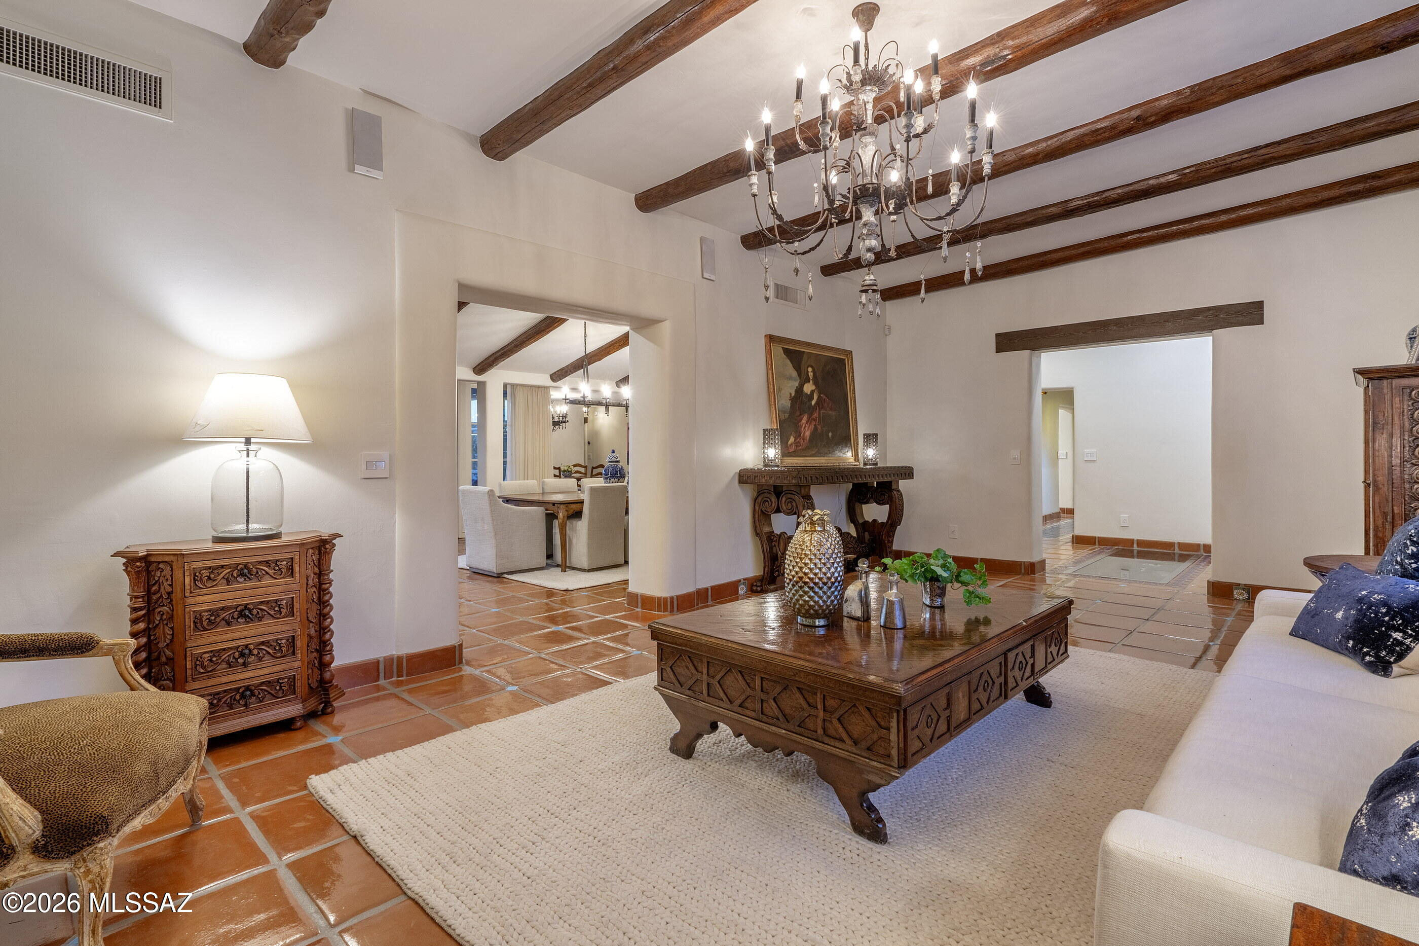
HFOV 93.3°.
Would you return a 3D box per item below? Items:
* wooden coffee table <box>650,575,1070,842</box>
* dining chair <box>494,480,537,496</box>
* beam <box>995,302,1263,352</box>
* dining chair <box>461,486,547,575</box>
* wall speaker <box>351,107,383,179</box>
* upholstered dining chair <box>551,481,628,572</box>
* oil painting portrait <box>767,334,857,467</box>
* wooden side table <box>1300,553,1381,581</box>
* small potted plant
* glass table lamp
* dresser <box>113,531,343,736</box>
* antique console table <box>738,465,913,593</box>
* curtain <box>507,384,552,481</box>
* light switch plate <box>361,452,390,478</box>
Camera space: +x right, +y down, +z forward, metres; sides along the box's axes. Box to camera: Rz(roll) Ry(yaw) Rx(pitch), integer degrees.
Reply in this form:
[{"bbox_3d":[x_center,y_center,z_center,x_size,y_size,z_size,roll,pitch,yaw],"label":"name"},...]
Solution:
[{"bbox_3d":[0.731,0.860,2.939,1.120,0.500,1.640,1,2,43],"label":"wooden coffee table"},{"bbox_3d":[-2.190,0.540,8.110,0.598,0.863,0.552,1,2,43],"label":"dining chair"},{"bbox_3d":[3.616,-1.258,5.953,2.035,0.186,0.190,1,2,43],"label":"beam"},{"bbox_3d":[-2.188,0.598,7.120,0.620,0.890,0.680,1,2,43],"label":"dining chair"},{"bbox_3d":[-1.778,-1.701,3.481,0.060,0.325,0.140,1,2,43],"label":"wall speaker"},{"bbox_3d":[-1.288,0.575,7.276,0.600,0.905,0.550,1,2,38],"label":"upholstered dining chair"},{"bbox_3d":[1.044,-0.653,6.493,0.055,1.180,1.380,-6,-3,43],"label":"oil painting portrait"},{"bbox_3d":[3.211,0.772,2.975,0.860,0.685,0.860,1,2,43],"label":"wooden side table"},{"bbox_3d":[1.024,0.472,3.058,0.460,0.265,0.340,1,2,43],"label":"small potted plant"},{"bbox_3d":[-1.970,-0.060,2.860,0.454,0.704,0.454,1,2,43],"label":"glass table lamp"},{"bbox_3d":[-1.999,0.694,2.834,0.414,0.801,0.799,1,2,43],"label":"dresser"},{"bbox_3d":[1.121,0.472,6.042,0.592,1.060,1.926,1,2,43],"label":"antique console table"},{"bbox_3d":[-2.780,-0.218,10.412,0.138,2.277,0.770,1,2,43],"label":"curtain"},{"bbox_3d":[-1.716,-0.036,3.452,0.010,0.132,0.138,1,2,43],"label":"light switch plate"}]

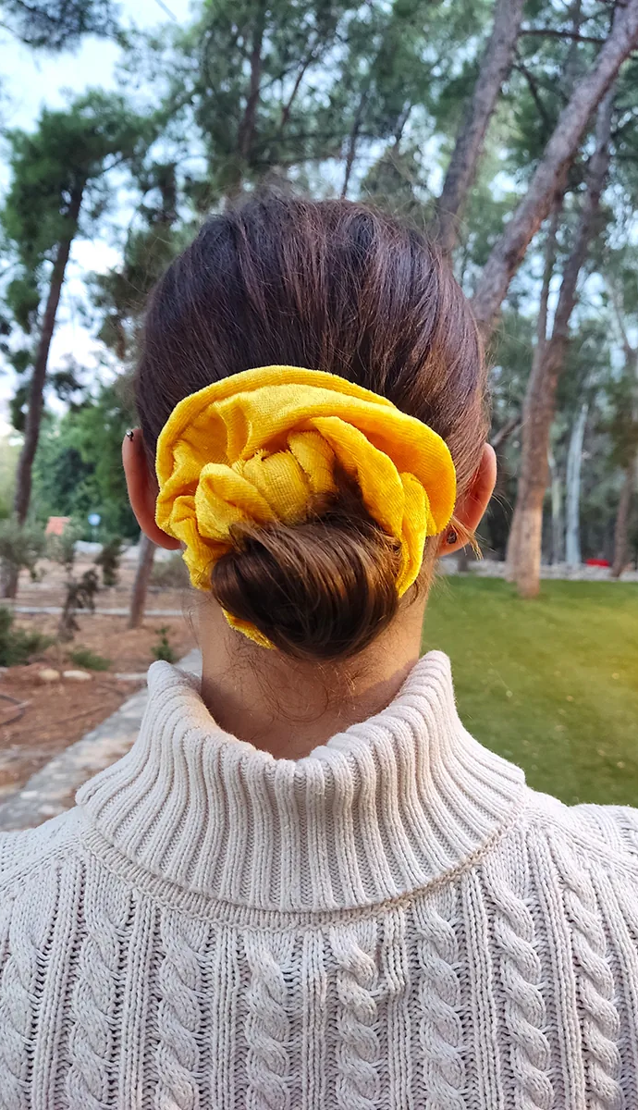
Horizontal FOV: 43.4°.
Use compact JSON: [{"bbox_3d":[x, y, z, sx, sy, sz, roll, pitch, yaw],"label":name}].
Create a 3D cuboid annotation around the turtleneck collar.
[{"bbox_3d":[-0.009,0.100,0.405,0.225,0.125,0.190,0,2,0],"label":"turtleneck collar"}]

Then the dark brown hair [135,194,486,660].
[{"bbox_3d":[-0.004,-0.072,0.390,0.172,0.225,0.225,0,2,0],"label":"dark brown hair"}]

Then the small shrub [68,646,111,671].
[{"bbox_3d":[-2.466,1.111,8.600,0.460,0.250,0.400,0,2,0],"label":"small shrub"}]

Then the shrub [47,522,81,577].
[{"bbox_3d":[-5.563,-0.111,17.500,0.740,1.200,0.700,0,2,0],"label":"shrub"}]

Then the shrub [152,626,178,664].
[{"bbox_3d":[-1.720,0.991,8.900,0.290,0.410,0.280,0,2,0],"label":"shrub"}]

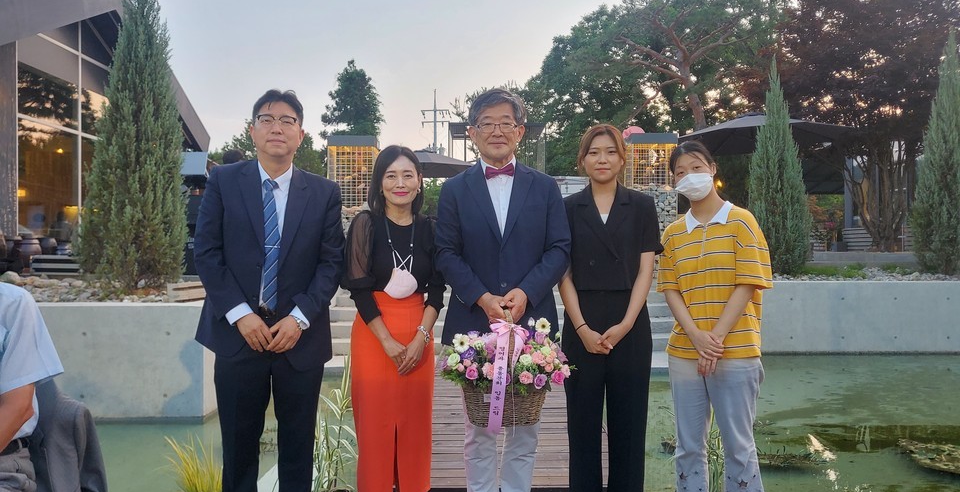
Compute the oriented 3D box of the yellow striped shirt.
[{"bbox_3d":[0.914,0.134,2.810,0.430,0.595,0.280,0,1,25],"label":"yellow striped shirt"}]

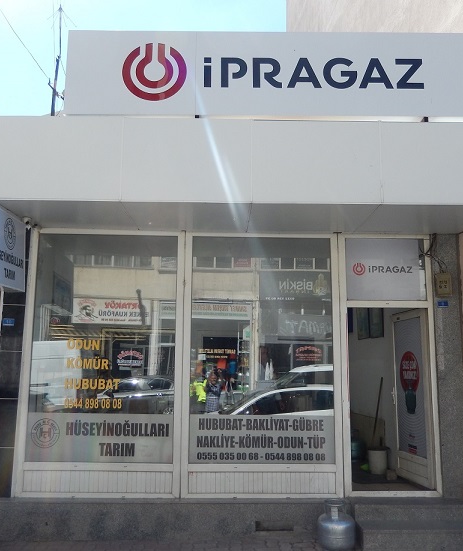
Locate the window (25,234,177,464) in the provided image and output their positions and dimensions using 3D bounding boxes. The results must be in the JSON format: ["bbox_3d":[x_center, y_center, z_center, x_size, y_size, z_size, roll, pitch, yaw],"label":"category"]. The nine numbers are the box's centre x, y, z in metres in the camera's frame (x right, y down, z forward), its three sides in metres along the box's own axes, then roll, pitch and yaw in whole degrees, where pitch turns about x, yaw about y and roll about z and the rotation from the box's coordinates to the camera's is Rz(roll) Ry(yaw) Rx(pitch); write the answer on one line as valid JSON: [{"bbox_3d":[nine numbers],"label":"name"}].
[{"bbox_3d":[-1.341,0.738,5.588,1.507,2.374,0.060,0,-9,-1],"label":"window"}]

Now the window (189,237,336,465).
[{"bbox_3d":[0.325,0.755,5.605,1.507,2.362,0.060,0,-9,-1],"label":"window"}]

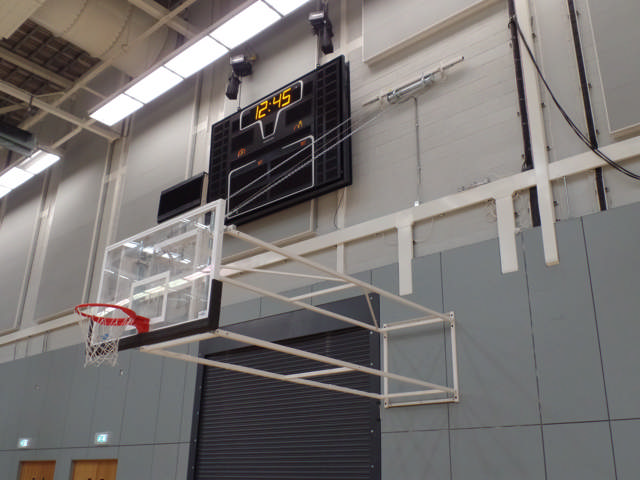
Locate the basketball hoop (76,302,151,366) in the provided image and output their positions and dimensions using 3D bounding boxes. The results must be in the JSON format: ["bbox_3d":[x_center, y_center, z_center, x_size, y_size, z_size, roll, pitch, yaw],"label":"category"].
[{"bbox_3d":[-1.779,0.813,5.486,0.480,0.460,0.610,-17,-28,39],"label":"basketball hoop"}]

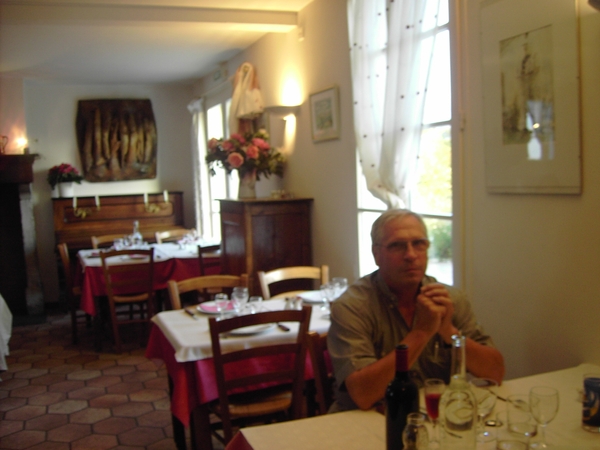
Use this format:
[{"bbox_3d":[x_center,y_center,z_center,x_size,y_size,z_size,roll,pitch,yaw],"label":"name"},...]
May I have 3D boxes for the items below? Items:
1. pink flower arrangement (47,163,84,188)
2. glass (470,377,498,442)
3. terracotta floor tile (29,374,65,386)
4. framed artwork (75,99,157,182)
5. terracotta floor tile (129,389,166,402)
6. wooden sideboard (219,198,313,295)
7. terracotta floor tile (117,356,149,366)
[{"bbox_3d":[-2.657,-0.556,6.888,0.410,0.300,0.380,-4,5,-20],"label":"pink flower arrangement"},{"bbox_3d":[0.485,0.484,1.595,0.076,0.145,0.076,-2,4,0],"label":"glass"},{"bbox_3d":[-1.828,1.124,4.403,0.245,0.020,0.280,-4,5,-22],"label":"terracotta floor tile"},{"bbox_3d":[-2.195,-1.005,7.218,0.940,0.940,0.050,-3,4,-22],"label":"framed artwork"},{"bbox_3d":[-1.045,1.171,4.167,0.246,0.015,0.284,-3,5,-22],"label":"terracotta floor tile"},{"bbox_3d":[-0.278,0.450,4.750,0.541,1.290,0.790,-3,5,-22],"label":"wooden sideboard"},{"bbox_3d":[-1.332,1.081,4.834,0.245,0.020,0.280,-4,5,-22],"label":"terracotta floor tile"}]

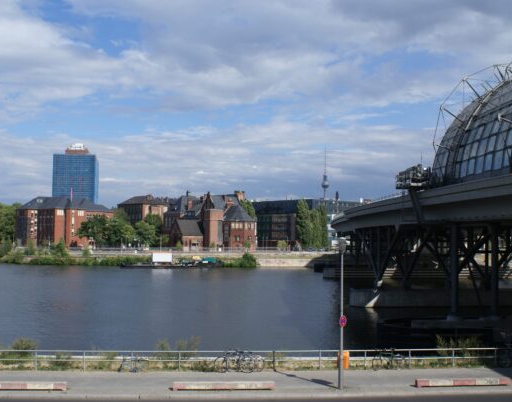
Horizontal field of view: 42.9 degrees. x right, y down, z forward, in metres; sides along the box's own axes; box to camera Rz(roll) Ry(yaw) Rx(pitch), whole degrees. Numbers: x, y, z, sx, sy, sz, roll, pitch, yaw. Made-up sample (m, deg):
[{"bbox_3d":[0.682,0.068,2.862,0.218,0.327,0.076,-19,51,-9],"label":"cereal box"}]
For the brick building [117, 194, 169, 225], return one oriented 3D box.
[{"bbox_3d":[-51.050,9.042,291.396,17.000,23.500,19.000,3,-4,-40],"label":"brick building"}]

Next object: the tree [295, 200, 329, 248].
[{"bbox_3d":[19.637,8.889,229.434,11.500,17.500,9.000,1,-3,0],"label":"tree"}]

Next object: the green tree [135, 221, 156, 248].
[{"bbox_3d":[-43.521,13.310,255.709,8.700,11.300,8.500,1,-3,-10],"label":"green tree"}]

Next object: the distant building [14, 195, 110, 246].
[{"bbox_3d":[-70.146,7.969,237.446,25.000,18.000,29.000,3,-3,-32],"label":"distant building"}]

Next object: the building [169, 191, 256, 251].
[{"bbox_3d":[-18.052,8.072,267.383,29.000,24.000,24.000,3,-3,-32],"label":"building"}]

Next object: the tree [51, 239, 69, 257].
[{"bbox_3d":[-70.067,16.610,231.833,6.000,6.500,5.500,1,-3,-10],"label":"tree"}]

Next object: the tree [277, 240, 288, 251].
[{"bbox_3d":[8.979,15.145,220.089,3.900,3.600,3.800,1,-3,0],"label":"tree"}]

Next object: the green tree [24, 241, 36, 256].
[{"bbox_3d":[-80.396,16.873,231.856,4.200,5.600,4.000,1,-3,-10],"label":"green tree"}]

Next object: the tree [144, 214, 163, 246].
[{"bbox_3d":[-41.807,12.386,264.645,8.500,13.800,8.500,1,-3,-10],"label":"tree"}]

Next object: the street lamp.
[{"bbox_3d":[3.260,4.209,24.540,0.340,5.650,0.340,1,-3,0],"label":"street lamp"}]

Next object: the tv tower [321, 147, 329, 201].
[{"bbox_3d":[276.800,-37.271,2630.537,32.000,368.000,32.000,1,-3,-10],"label":"tv tower"}]

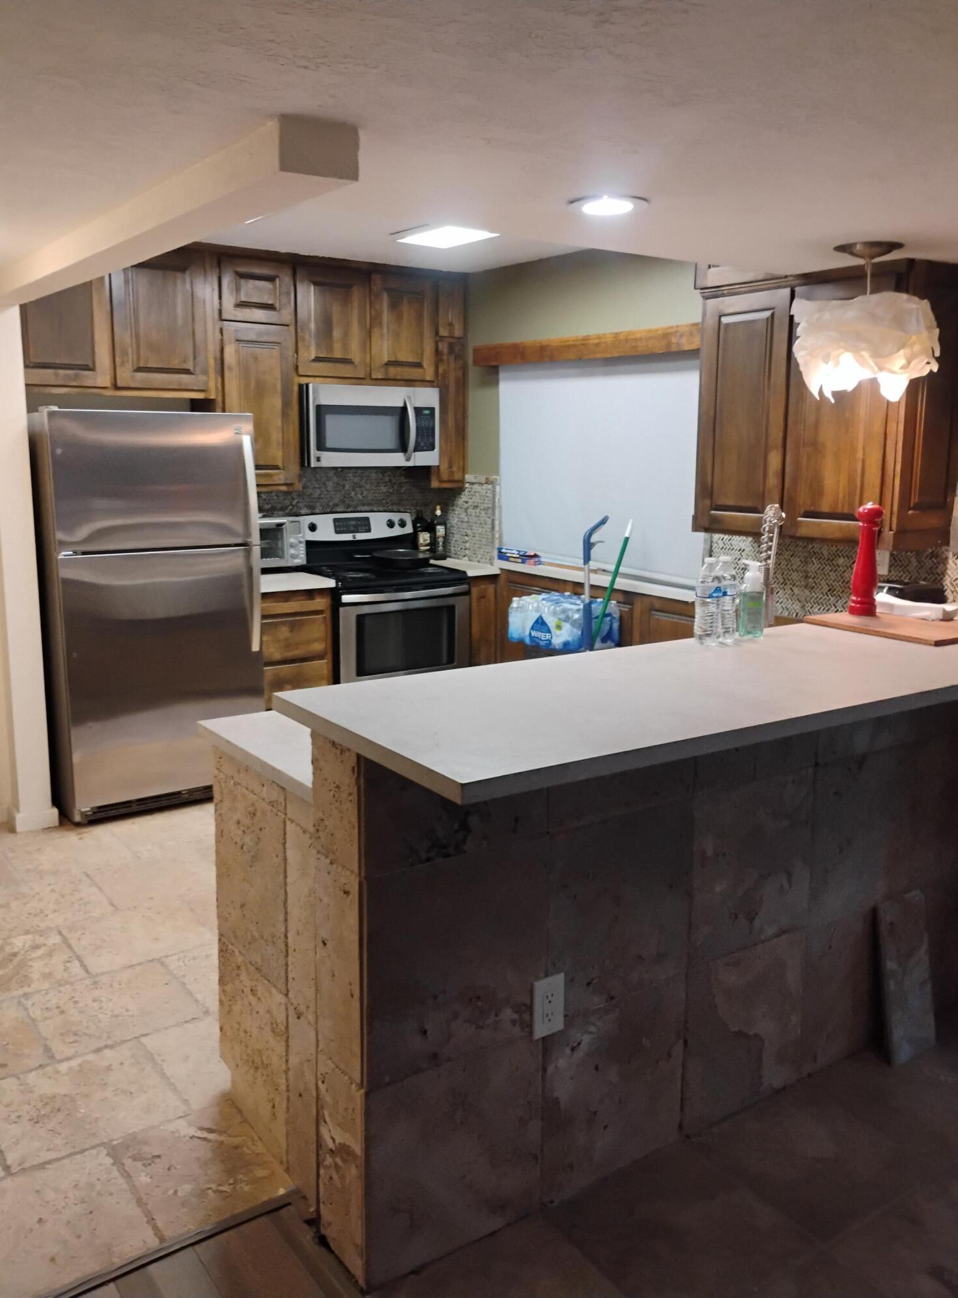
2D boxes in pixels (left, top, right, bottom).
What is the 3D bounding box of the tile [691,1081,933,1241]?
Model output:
[{"bbox_3d":[0.762,1.163,2.410,0.413,0.015,0.409,-7,13,-34],"label":"tile"}]

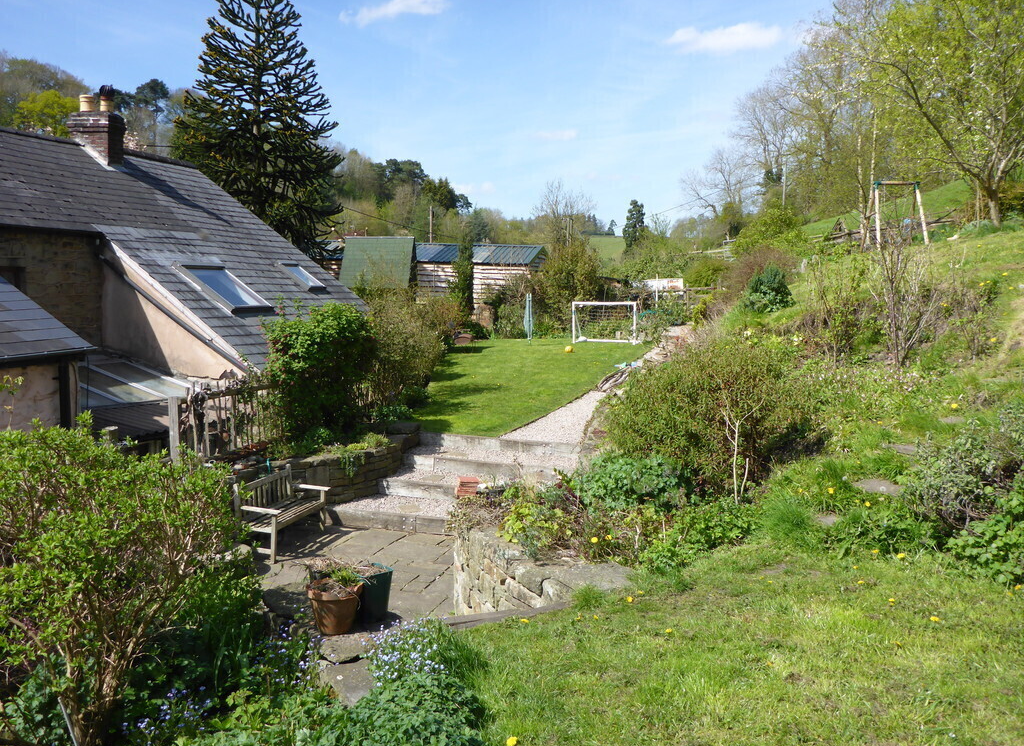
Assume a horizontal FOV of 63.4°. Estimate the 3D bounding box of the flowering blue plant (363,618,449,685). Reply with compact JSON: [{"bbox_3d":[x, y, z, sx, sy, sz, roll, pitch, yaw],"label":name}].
[{"bbox_3d":[-0.599,1.575,4.700,0.460,0.290,0.380,1,6,0],"label":"flowering blue plant"}]

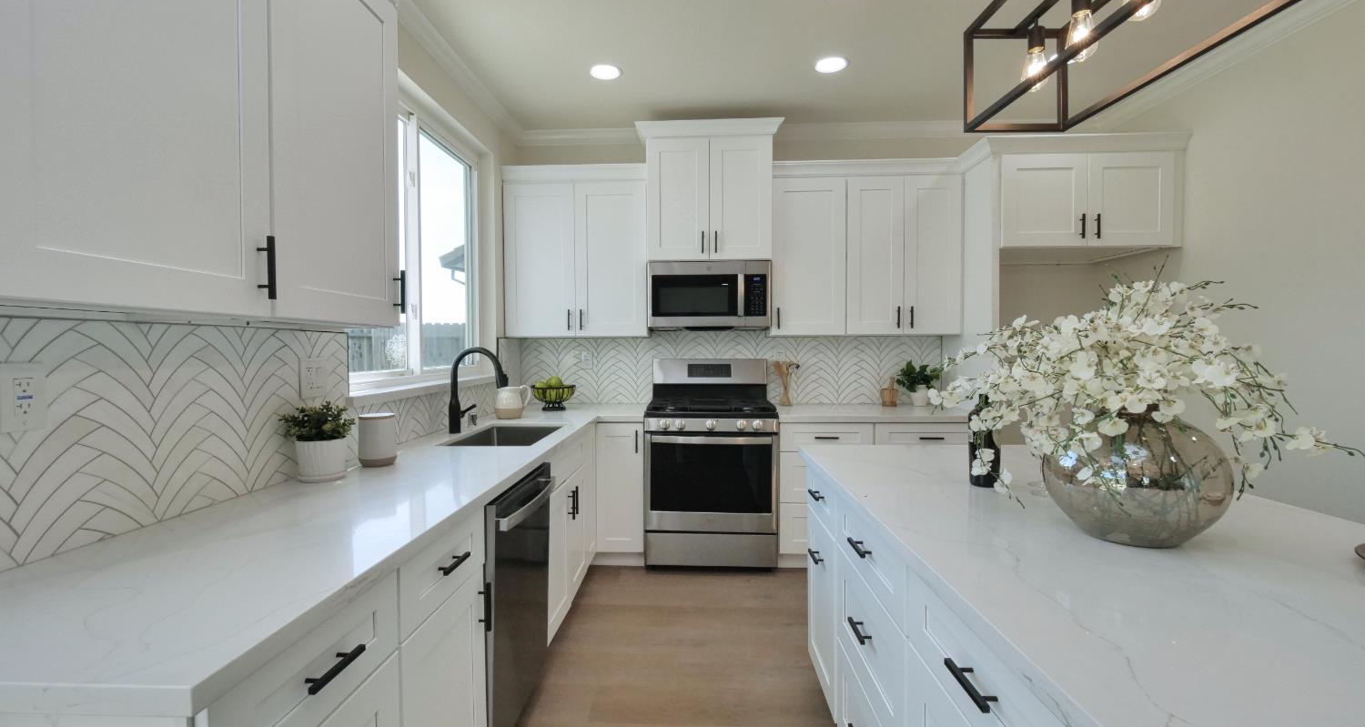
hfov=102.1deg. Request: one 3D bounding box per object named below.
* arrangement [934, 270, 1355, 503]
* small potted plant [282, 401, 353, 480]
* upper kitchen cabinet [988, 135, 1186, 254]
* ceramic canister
[{"bbox_3d":[0.915,0.039,1.150,0.673,0.462,0.583,0,1,2],"label":"arrangement"},{"bbox_3d":[-1.097,0.235,1.679,0.186,0.231,0.191,0,1,2],"label":"small potted plant"},{"bbox_3d":[2.205,-0.944,3.344,1.085,0.593,0.733,0,2,2],"label":"upper kitchen cabinet"},{"bbox_3d":[-1.034,0.254,1.868,0.115,0.173,0.115,0,2,2],"label":"ceramic canister"}]

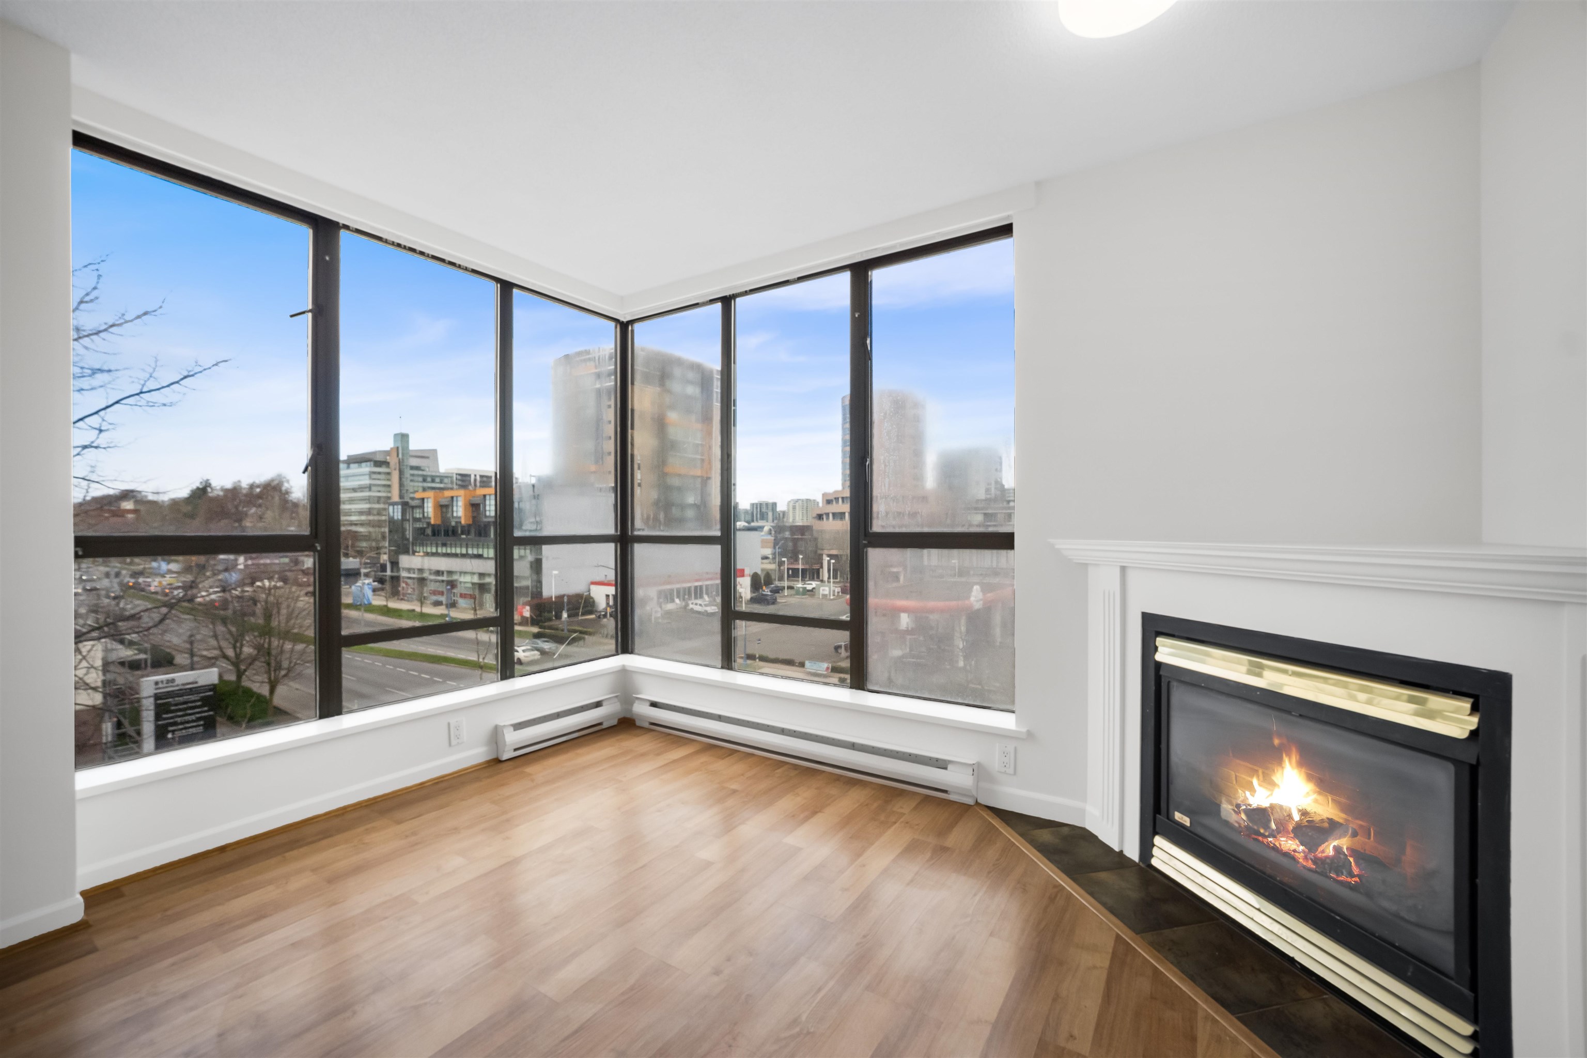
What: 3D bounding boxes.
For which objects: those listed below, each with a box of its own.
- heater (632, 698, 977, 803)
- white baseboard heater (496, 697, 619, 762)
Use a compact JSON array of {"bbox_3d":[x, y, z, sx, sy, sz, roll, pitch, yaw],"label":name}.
[{"bbox_3d":[-0.084,1.007,2.719,1.840,0.156,0.068,0,0,30],"label":"heater"},{"bbox_3d":[-1.177,1.010,2.951,0.068,0.156,0.650,0,0,39],"label":"white baseboard heater"}]

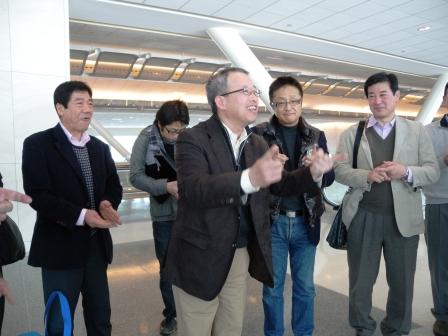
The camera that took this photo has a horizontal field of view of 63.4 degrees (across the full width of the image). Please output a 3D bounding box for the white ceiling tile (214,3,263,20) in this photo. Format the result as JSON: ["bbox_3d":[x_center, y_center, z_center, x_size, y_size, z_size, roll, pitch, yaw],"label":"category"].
[{"bbox_3d":[0.207,-2.525,5.855,0.600,0.030,0.600,-3,3,-31],"label":"white ceiling tile"}]

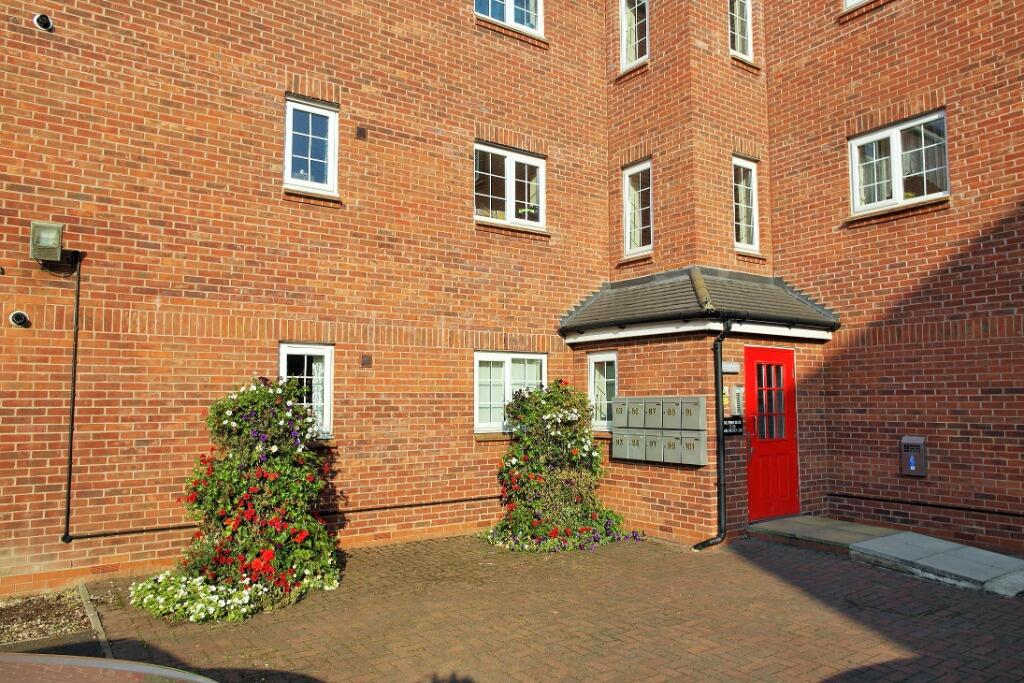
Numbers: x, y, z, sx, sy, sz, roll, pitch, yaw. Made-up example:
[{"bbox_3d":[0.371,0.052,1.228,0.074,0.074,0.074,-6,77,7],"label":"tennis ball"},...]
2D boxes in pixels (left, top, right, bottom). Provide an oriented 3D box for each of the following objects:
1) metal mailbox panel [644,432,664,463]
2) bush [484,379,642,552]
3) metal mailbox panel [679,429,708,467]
[{"bbox_3d":[1.712,1.228,8.068,0.110,0.375,0.278,3,-6,-35],"label":"metal mailbox panel"},{"bbox_3d":[0.576,1.377,8.088,1.650,1.840,1.380,3,-6,-35],"label":"bush"},{"bbox_3d":[2.028,1.189,7.613,0.110,0.375,0.278,3,-6,-35],"label":"metal mailbox panel"}]

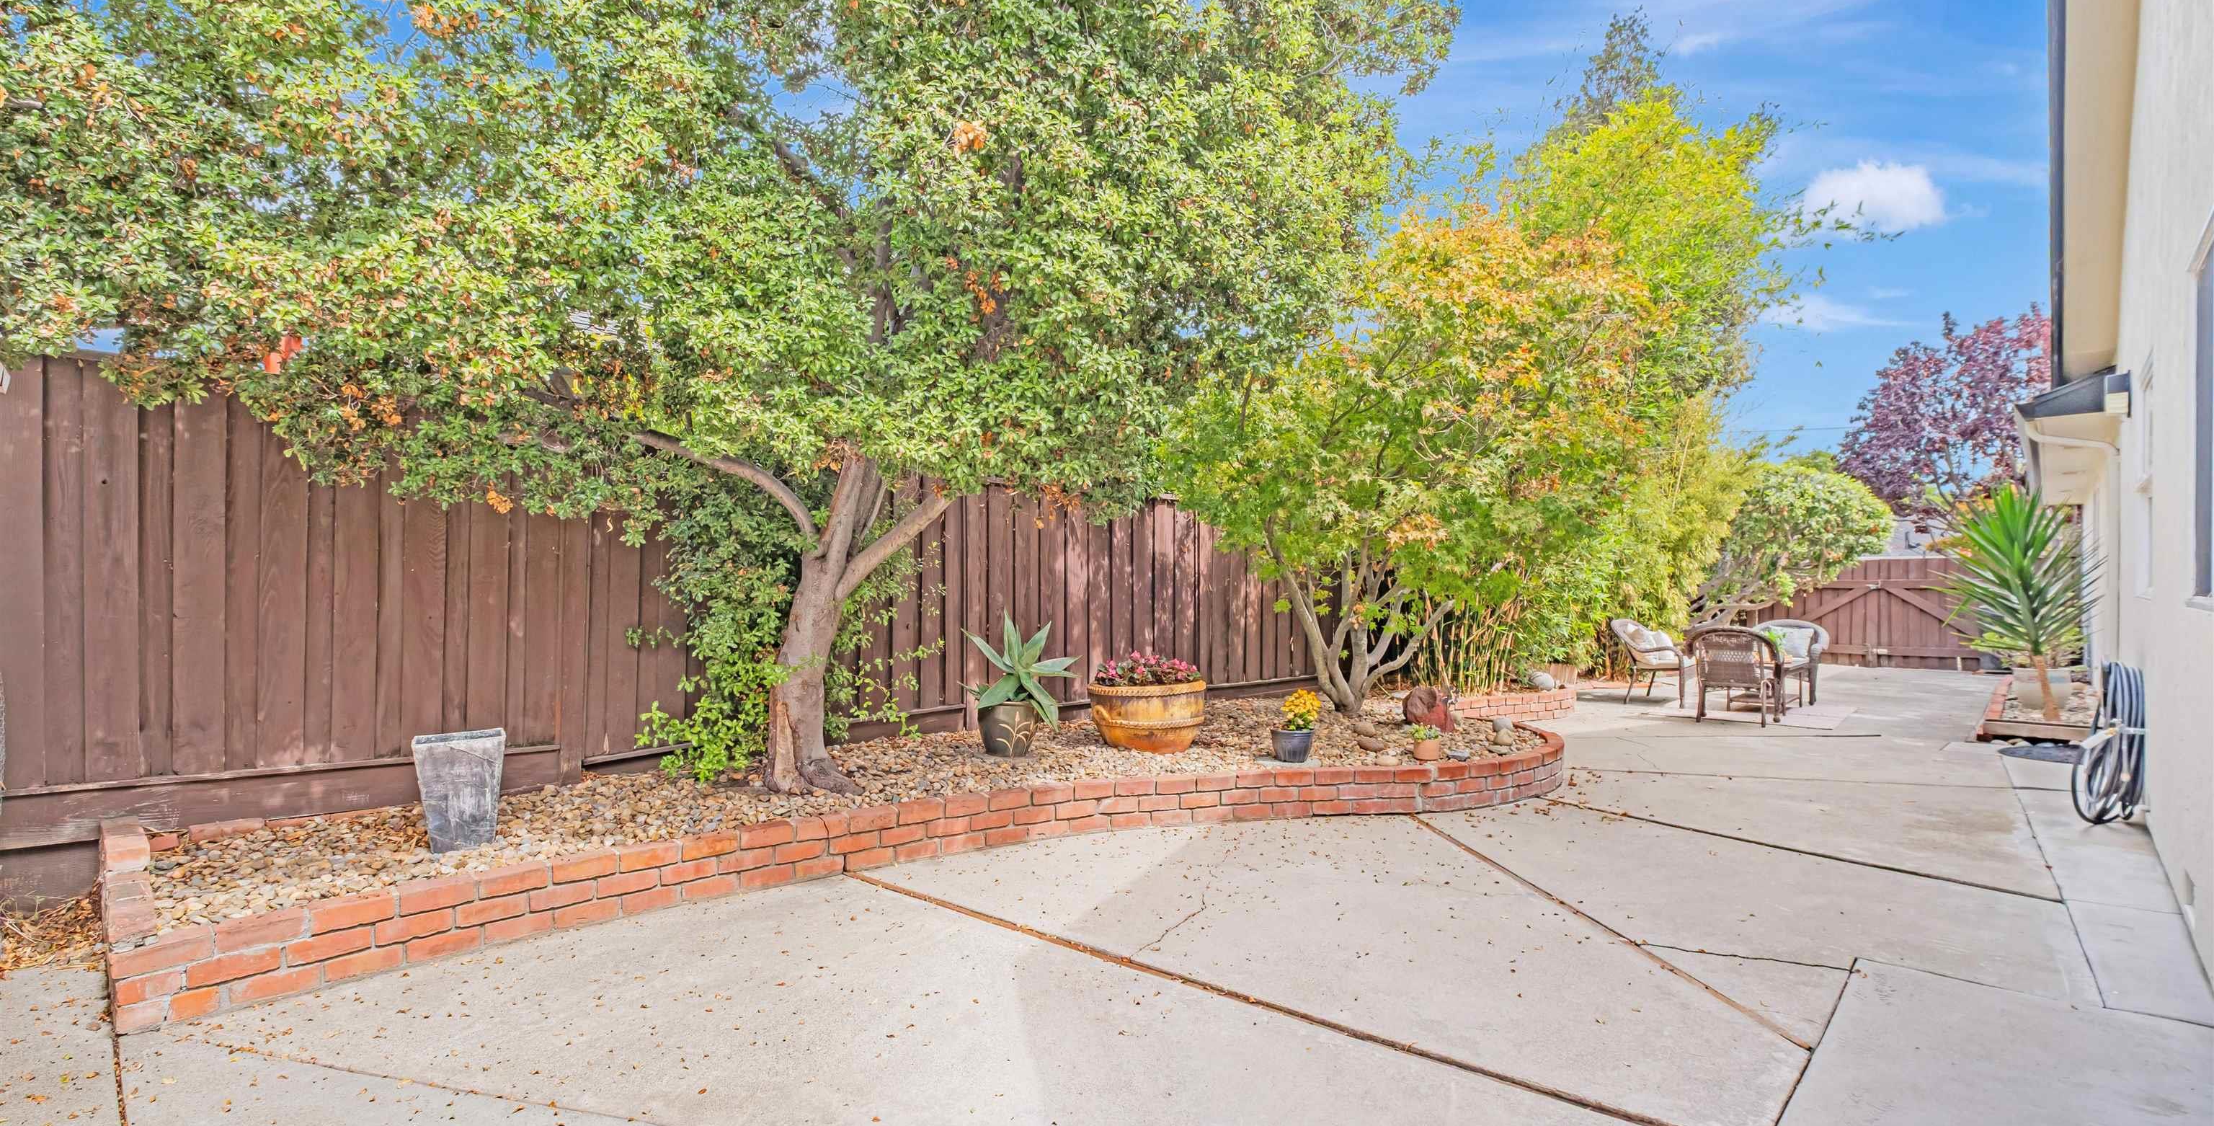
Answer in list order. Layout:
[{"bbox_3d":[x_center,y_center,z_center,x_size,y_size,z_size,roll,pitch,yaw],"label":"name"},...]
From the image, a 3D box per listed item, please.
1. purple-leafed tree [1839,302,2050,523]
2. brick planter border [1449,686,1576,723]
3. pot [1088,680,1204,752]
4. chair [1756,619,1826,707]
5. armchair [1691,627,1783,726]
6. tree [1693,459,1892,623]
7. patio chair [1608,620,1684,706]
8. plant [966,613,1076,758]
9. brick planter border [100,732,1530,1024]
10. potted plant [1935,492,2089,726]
[{"bbox_3d":[14.500,-1.500,15.500,3.500,5.600,3.500,0,-1,43],"label":"purple-leafed tree"},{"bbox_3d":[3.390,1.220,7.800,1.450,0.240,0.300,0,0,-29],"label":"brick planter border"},{"bbox_3d":[0.247,0.920,5.600,0.700,0.400,0.700,0,0,0],"label":"pot"},{"bbox_3d":[6.610,0.930,8.970,0.650,0.810,0.630,0,-1,-44],"label":"chair"},{"bbox_3d":[5.220,0.920,7.670,0.630,0.810,0.650,0,-1,41],"label":"armchair"},{"bbox_3d":[8.800,0.020,11.900,2.100,2.600,2.100,-1,-2,36],"label":"tree"},{"bbox_3d":[5.620,1.020,9.400,0.660,0.870,0.740,1,-2,-39],"label":"patio chair"},{"bbox_3d":[-0.505,0.715,5.420,0.650,0.830,0.600,0,-2,-6],"label":"plant"},{"bbox_3d":[-0.330,1.180,4.820,7.400,0.210,2.200,1,-2,-31],"label":"brick planter border"},{"bbox_3d":[6.980,0.280,7.100,0.880,1.760,0.880,0,-1,45],"label":"potted plant"}]

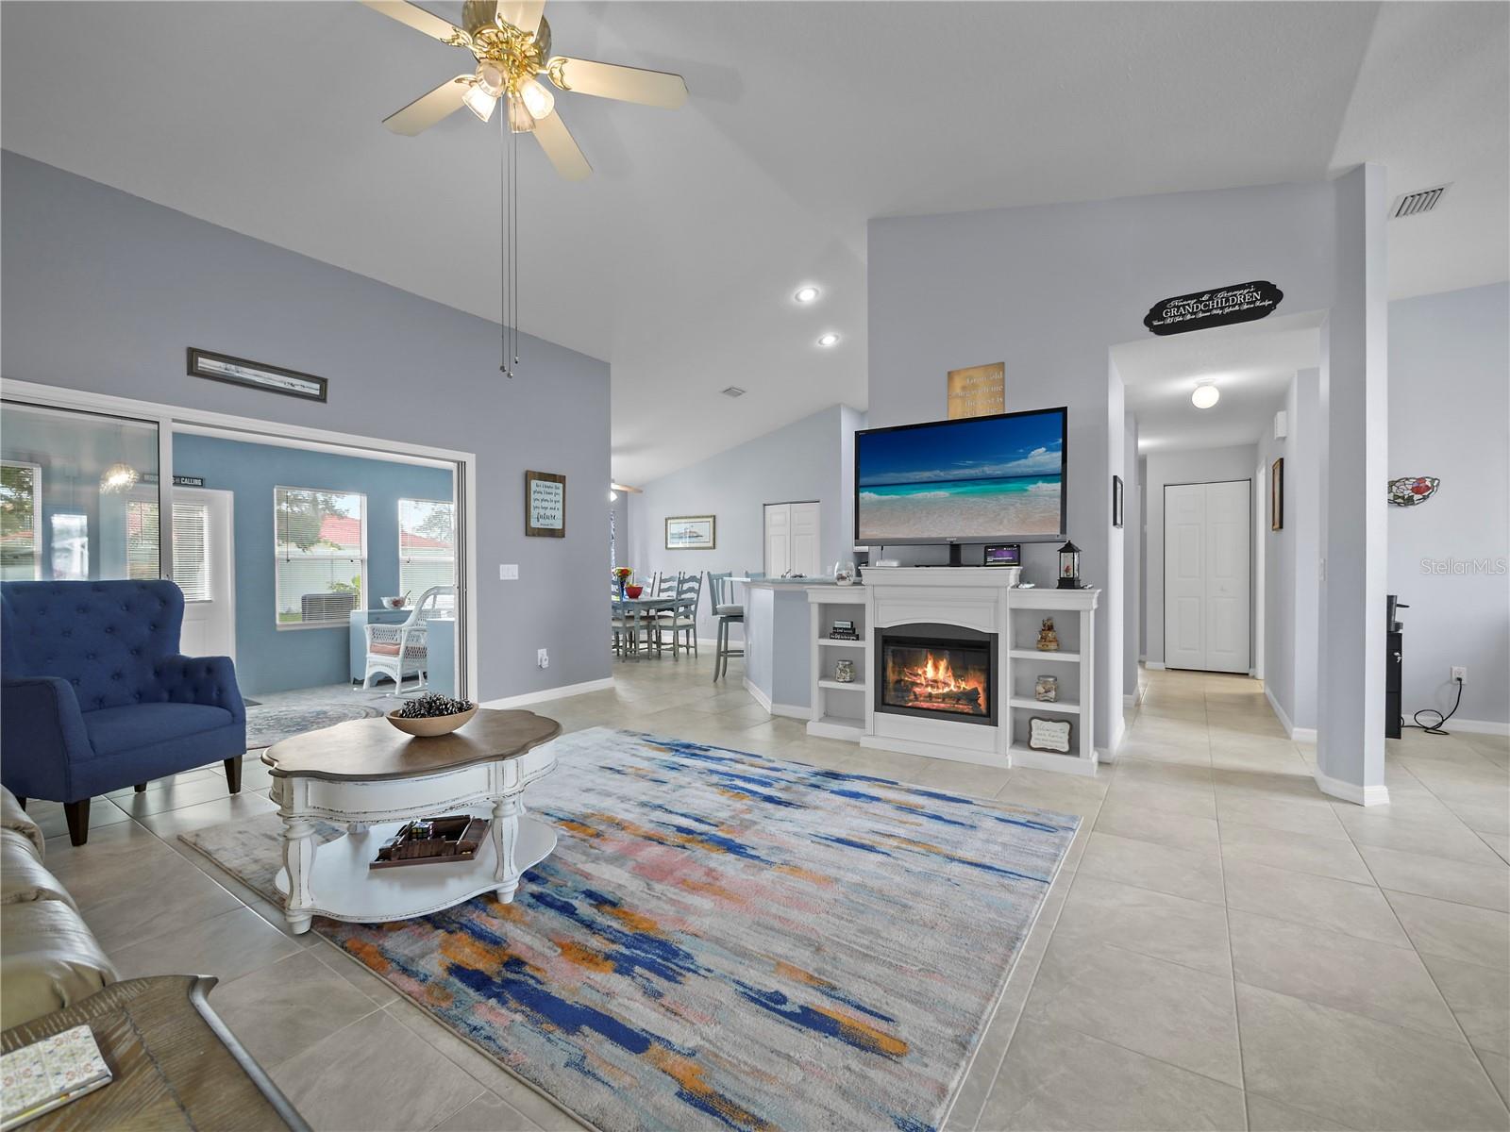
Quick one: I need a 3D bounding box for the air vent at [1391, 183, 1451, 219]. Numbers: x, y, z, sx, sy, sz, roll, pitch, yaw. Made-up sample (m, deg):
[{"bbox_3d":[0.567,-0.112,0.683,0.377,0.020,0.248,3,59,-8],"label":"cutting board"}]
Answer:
[{"bbox_3d":[3.551,-1.929,3.263,0.210,0.020,0.290,0,0,36],"label":"air vent"}]

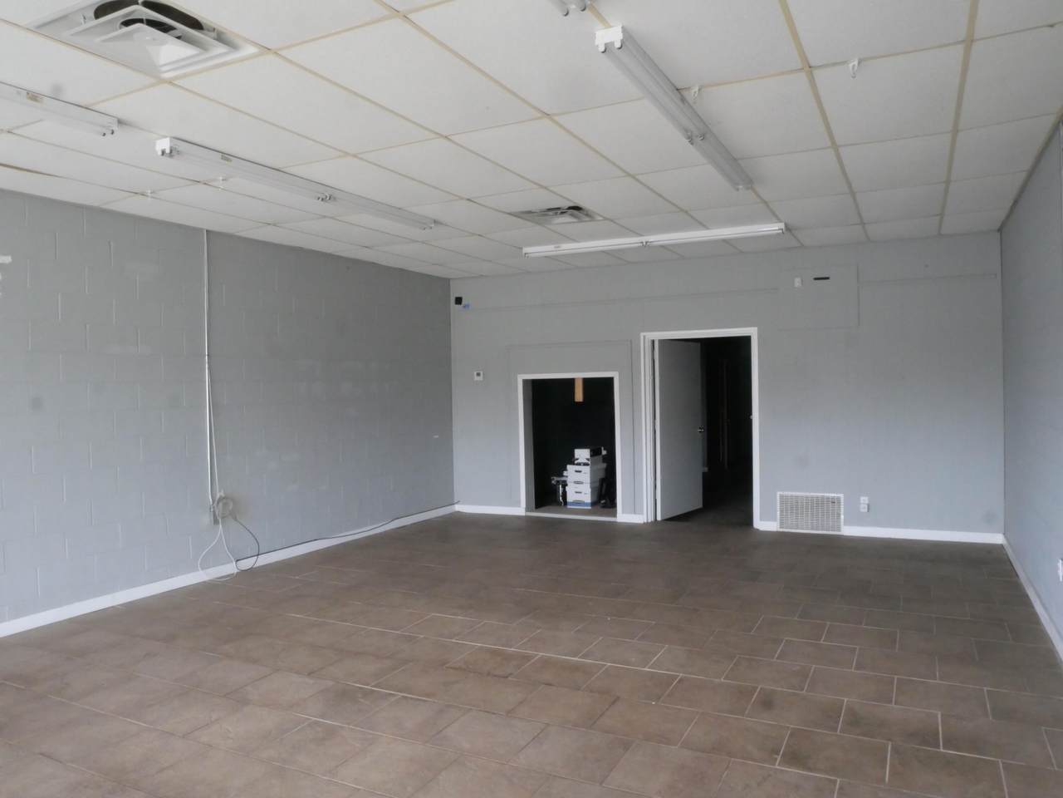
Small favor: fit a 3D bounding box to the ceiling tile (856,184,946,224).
[{"bbox_3d":[2.833,-1.492,5.654,0.600,0.020,1.200,0,2,27],"label":"ceiling tile"}]

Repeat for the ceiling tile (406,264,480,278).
[{"bbox_3d":[-1.016,-1.534,8.842,0.570,0.024,1.040,0,2,27],"label":"ceiling tile"}]

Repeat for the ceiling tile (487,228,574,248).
[{"bbox_3d":[0.107,-1.489,7.016,0.611,0.020,1.212,-1,1,26],"label":"ceiling tile"}]

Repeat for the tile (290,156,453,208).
[{"bbox_3d":[-1.009,-1.407,4.823,0.605,0.024,1.215,0,2,27],"label":"tile"}]

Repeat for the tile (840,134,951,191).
[{"bbox_3d":[2.277,-1.455,4.586,0.600,0.020,1.200,0,2,27],"label":"tile"}]

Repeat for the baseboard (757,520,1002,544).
[{"bbox_3d":[3.395,1.316,7.299,2.175,0.092,0.015,-1,1,24],"label":"baseboard"}]

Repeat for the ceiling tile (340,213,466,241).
[{"bbox_3d":[-1.018,-1.454,6.200,0.600,0.020,1.200,0,2,27],"label":"ceiling tile"}]

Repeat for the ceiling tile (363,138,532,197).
[{"bbox_3d":[-0.461,-1.407,4.546,0.605,0.024,1.215,0,2,27],"label":"ceiling tile"}]

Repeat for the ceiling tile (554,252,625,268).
[{"bbox_3d":[0.608,-1.518,7.967,0.611,0.020,0.938,-1,1,26],"label":"ceiling tile"}]

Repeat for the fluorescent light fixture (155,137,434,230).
[{"bbox_3d":[-1.385,-1.358,4.922,0.115,0.092,2.400,0,2,27],"label":"fluorescent light fixture"}]

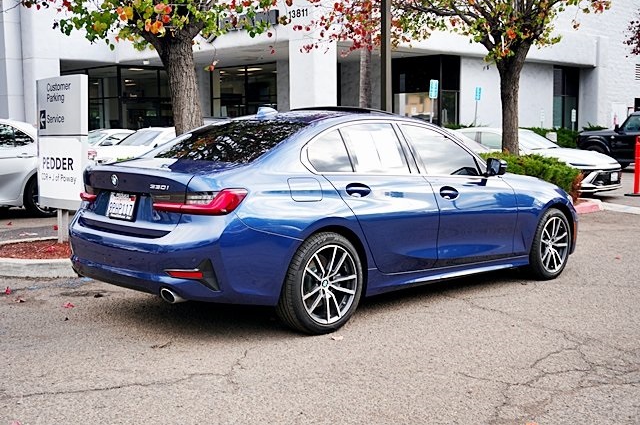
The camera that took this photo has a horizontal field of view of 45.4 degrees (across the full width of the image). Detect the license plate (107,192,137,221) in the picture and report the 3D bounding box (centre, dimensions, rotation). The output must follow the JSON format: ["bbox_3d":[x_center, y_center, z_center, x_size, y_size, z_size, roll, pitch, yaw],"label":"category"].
[{"bbox_3d":[-1.210,-0.035,4.666,0.312,0.162,0.025,7,-5,45],"label":"license plate"}]

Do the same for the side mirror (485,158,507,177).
[{"bbox_3d":[1.376,-0.350,5.931,0.140,0.165,0.205,-5,8,-45],"label":"side mirror"}]

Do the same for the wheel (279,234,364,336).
[{"bbox_3d":[-0.017,0.441,4.881,0.660,0.660,0.240,-5,8,-44],"label":"wheel"}]

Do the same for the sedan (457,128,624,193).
[{"bbox_3d":[3.600,-1.118,16.000,1.850,1.430,4.820,-6,8,-44],"label":"sedan"}]

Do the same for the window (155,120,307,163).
[{"bbox_3d":[-0.599,-0.504,5.234,1.120,0.100,0.700,7,33,45],"label":"window"}]

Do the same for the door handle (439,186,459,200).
[{"bbox_3d":[0.932,-0.144,5.571,0.225,0.075,0.060,-5,8,-45],"label":"door handle"}]

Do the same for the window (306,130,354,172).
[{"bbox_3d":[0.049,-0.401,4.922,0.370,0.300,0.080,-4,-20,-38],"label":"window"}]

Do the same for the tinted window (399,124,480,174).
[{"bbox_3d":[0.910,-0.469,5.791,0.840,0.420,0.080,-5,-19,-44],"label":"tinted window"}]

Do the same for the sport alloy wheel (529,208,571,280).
[{"bbox_3d":[2.009,0.274,6.880,0.660,0.660,0.240,-5,8,-44],"label":"sport alloy wheel"}]

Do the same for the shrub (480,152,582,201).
[{"bbox_3d":[3.736,-0.636,13.900,2.200,0.850,1.200,0,6,-9],"label":"shrub"}]

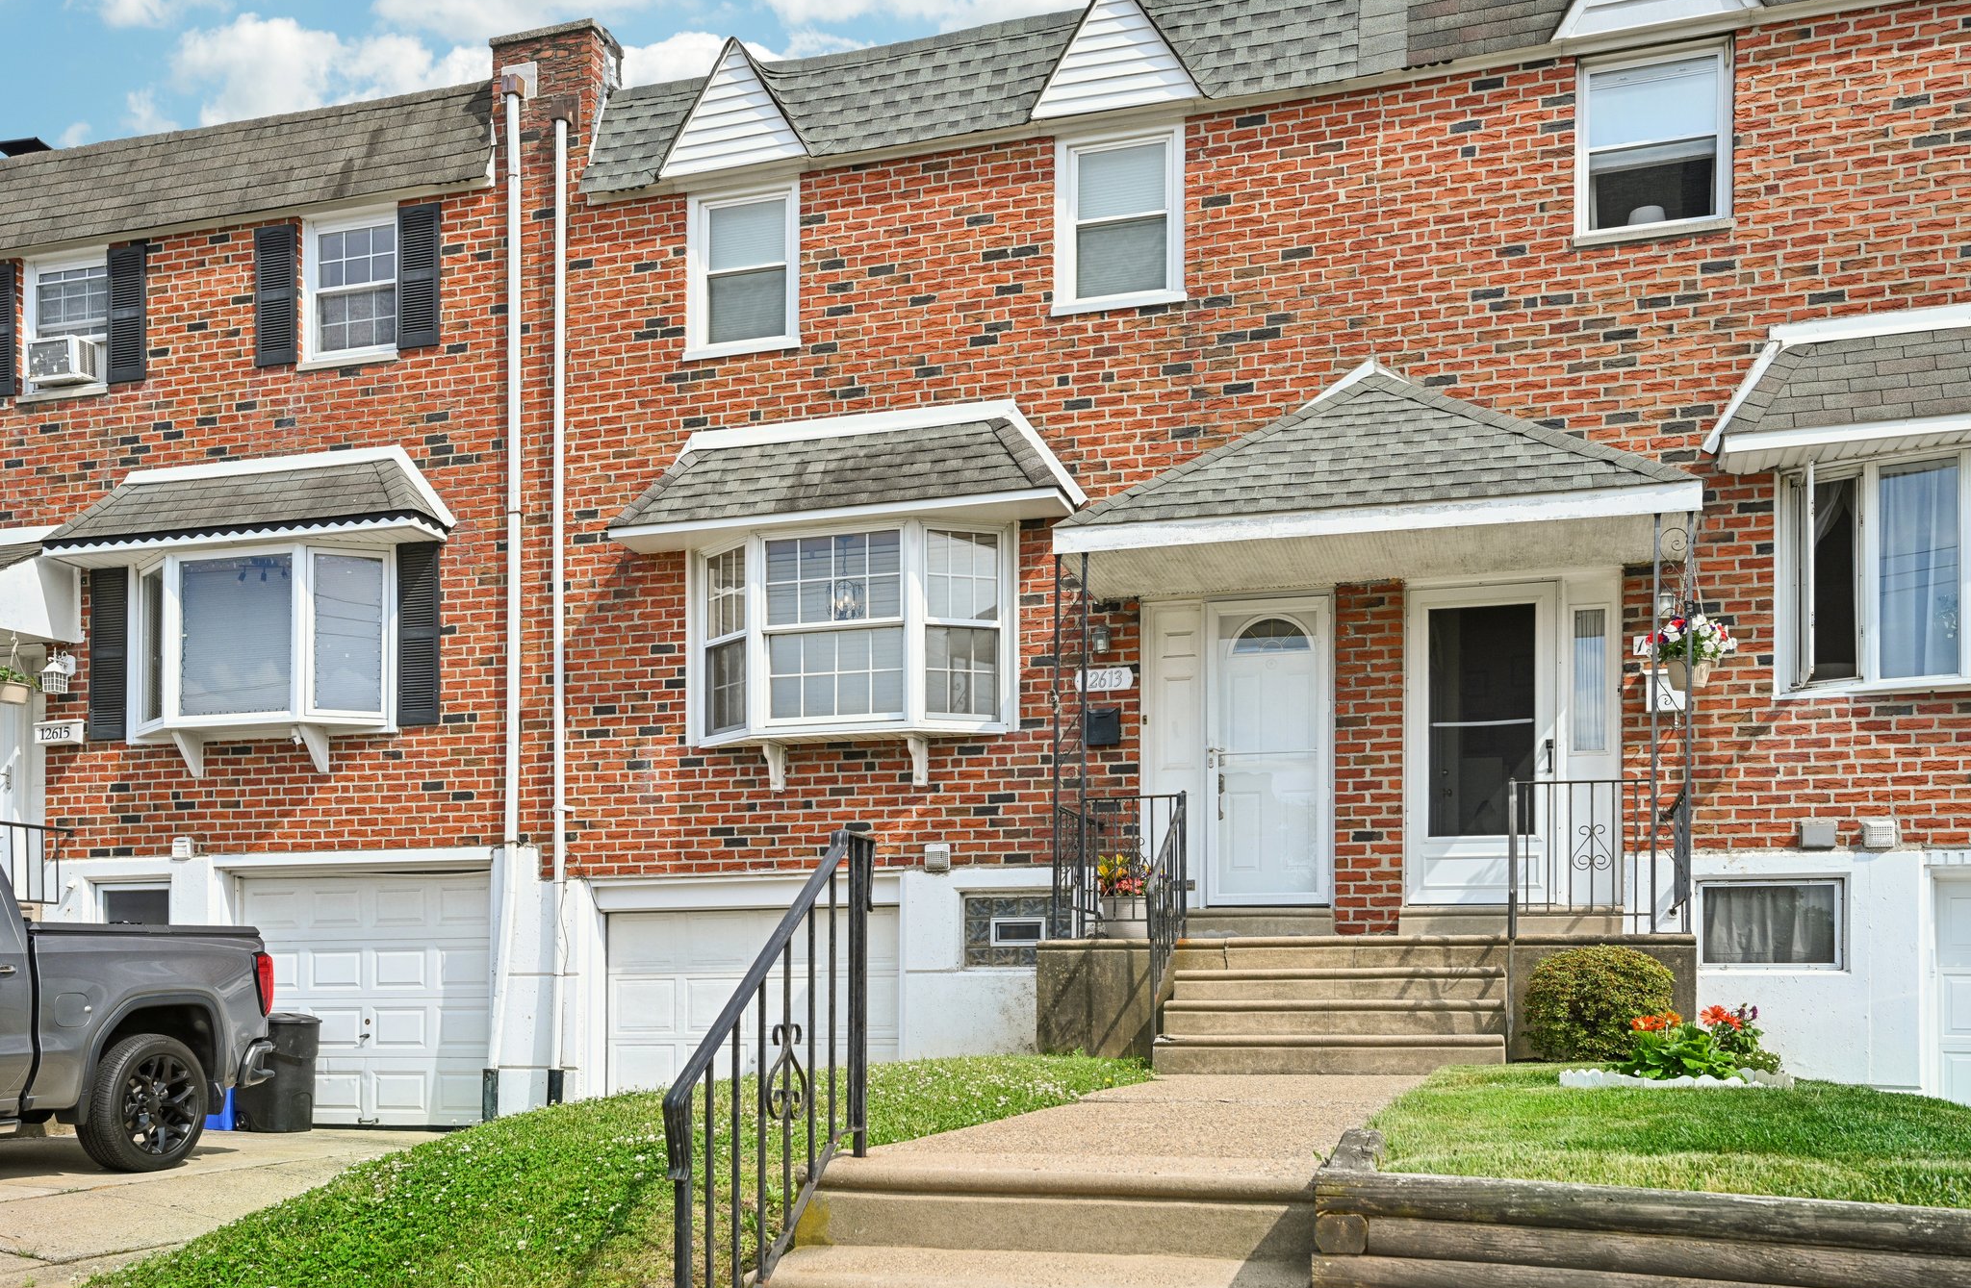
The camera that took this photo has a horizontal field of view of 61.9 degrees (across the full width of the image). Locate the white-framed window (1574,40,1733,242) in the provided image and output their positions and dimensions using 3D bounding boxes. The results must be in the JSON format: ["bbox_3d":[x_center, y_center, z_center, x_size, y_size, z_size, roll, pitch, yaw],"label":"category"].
[{"bbox_3d":[4.205,-3.151,10.355,0.928,1.153,0.100,-2,-3,17],"label":"white-framed window"}]

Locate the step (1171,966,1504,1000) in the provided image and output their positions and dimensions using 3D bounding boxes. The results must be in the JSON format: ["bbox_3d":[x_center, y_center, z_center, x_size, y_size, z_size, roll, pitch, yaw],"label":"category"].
[{"bbox_3d":[1.992,1.929,9.321,1.828,0.190,0.300,-3,-10,16],"label":"step"}]

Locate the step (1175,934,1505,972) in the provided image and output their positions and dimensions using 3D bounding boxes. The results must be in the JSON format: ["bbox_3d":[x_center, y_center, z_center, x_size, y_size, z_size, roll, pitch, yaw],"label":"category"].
[{"bbox_3d":[2.074,1.828,9.665,1.874,0.200,0.310,-2,-3,17],"label":"step"}]

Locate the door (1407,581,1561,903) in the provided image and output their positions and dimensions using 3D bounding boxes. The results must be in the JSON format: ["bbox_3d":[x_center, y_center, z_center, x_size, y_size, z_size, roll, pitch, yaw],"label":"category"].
[{"bbox_3d":[3.154,0.640,10.415,0.914,2.030,0.090,-1,-4,16],"label":"door"}]

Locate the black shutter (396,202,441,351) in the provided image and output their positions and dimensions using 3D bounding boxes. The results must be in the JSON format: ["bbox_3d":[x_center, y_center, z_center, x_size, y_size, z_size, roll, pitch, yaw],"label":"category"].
[{"bbox_3d":[-4.480,-2.906,12.956,0.391,1.132,0.045,-2,-3,17],"label":"black shutter"}]

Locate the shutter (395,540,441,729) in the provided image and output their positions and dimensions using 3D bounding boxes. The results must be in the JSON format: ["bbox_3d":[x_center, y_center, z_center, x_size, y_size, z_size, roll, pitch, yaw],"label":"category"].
[{"bbox_3d":[-4.436,-0.077,12.828,0.387,1.422,0.045,-2,-3,17],"label":"shutter"}]

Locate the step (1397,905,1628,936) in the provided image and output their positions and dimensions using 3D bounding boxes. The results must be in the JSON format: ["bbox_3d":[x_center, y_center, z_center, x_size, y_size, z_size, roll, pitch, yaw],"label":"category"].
[{"bbox_3d":[3.315,1.760,10.368,1.340,0.205,0.300,-3,-10,16],"label":"step"}]

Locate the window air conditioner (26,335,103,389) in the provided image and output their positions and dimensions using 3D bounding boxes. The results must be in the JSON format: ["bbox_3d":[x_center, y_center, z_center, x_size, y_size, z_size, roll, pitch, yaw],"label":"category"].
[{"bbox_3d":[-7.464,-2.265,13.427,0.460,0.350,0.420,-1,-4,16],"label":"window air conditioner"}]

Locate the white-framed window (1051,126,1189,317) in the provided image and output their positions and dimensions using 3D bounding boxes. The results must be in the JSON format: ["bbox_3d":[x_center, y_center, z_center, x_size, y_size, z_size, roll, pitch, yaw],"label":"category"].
[{"bbox_3d":[0.900,-2.847,11.038,0.900,1.190,0.120,-1,-4,16],"label":"white-framed window"}]

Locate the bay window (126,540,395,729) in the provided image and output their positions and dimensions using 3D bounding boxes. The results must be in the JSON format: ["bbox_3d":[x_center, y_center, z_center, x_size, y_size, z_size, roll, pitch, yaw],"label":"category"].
[{"bbox_3d":[-5.796,-0.012,12.850,2.420,1.420,0.360,-1,-4,15],"label":"bay window"}]

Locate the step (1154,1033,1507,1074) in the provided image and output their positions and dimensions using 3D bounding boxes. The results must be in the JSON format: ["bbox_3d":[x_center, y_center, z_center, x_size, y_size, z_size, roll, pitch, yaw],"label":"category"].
[{"bbox_3d":[1.819,2.159,8.640,1.790,0.210,0.310,-1,-4,15],"label":"step"}]

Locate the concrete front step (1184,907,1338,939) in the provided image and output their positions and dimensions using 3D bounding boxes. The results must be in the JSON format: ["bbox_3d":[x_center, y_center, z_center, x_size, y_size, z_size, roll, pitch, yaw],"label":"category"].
[{"bbox_3d":[1.712,1.854,10.834,1.227,0.205,0.300,-3,-10,16],"label":"concrete front step"}]

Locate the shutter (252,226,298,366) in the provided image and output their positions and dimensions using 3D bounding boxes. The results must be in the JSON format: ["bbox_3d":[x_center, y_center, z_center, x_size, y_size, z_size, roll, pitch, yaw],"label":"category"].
[{"bbox_3d":[-5.590,-2.746,12.930,0.390,1.100,0.045,-1,-4,15],"label":"shutter"}]

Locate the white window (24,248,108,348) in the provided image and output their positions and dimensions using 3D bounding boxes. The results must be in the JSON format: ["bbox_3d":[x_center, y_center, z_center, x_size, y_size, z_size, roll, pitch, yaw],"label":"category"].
[{"bbox_3d":[-7.432,-2.638,13.300,0.880,1.080,0.100,0,0,16],"label":"white window"}]

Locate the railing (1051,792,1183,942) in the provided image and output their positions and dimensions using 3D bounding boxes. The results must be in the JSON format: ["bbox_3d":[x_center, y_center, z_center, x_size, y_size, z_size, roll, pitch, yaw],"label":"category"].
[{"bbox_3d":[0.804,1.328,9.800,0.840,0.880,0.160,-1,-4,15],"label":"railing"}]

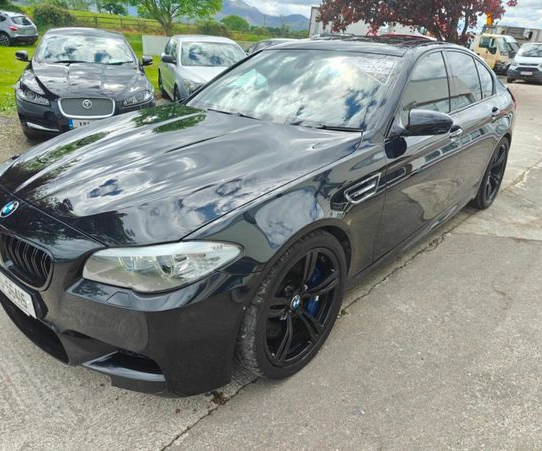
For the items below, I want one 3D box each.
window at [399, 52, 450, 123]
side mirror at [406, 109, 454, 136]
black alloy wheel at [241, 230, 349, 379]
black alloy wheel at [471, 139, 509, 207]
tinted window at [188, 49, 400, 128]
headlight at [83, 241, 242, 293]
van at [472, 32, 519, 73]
[{"bbox_3d":[0.908,-0.829,2.502,0.060,0.430,0.880,-13,7,46],"label":"window"},{"bbox_3d":[0.819,-0.535,2.180,0.235,0.150,0.150,19,29,38],"label":"side mirror"},{"bbox_3d":[0.064,0.325,1.887,0.270,0.690,0.690,19,29,38],"label":"black alloy wheel"},{"bbox_3d":[2.011,-0.511,3.959,0.285,0.690,0.690,19,29,38],"label":"black alloy wheel"},{"bbox_3d":[0.122,-0.929,2.756,1.430,0.110,0.840,19,57,38],"label":"tinted window"},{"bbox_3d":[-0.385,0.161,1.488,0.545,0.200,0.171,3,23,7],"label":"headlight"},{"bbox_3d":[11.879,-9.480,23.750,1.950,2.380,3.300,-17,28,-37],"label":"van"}]

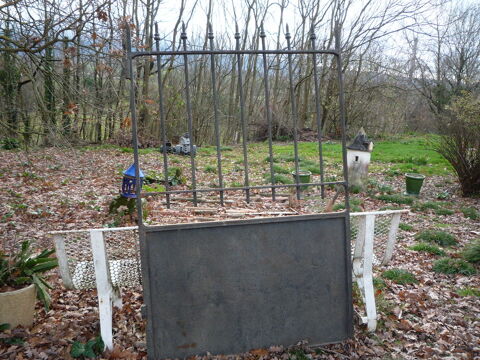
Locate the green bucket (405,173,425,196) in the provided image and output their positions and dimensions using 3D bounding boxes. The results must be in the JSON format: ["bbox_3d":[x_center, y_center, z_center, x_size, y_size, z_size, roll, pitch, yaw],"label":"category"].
[{"bbox_3d":[2.430,0.061,5.800,0.285,0.275,0.285,4,10,0],"label":"green bucket"}]

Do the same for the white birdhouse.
[{"bbox_3d":[1.745,-0.289,6.100,0.380,0.900,0.380,6,11,10],"label":"white birdhouse"}]

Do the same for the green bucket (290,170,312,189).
[{"bbox_3d":[0.887,0.007,5.950,0.295,0.270,0.295,0,11,0],"label":"green bucket"}]

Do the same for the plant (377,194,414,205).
[{"bbox_3d":[2.037,0.259,5.450,0.490,0.090,0.300,0,11,0],"label":"plant"}]

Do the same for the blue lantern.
[{"bbox_3d":[-1.228,0.008,4.750,0.250,0.385,0.250,6,10,0],"label":"blue lantern"}]

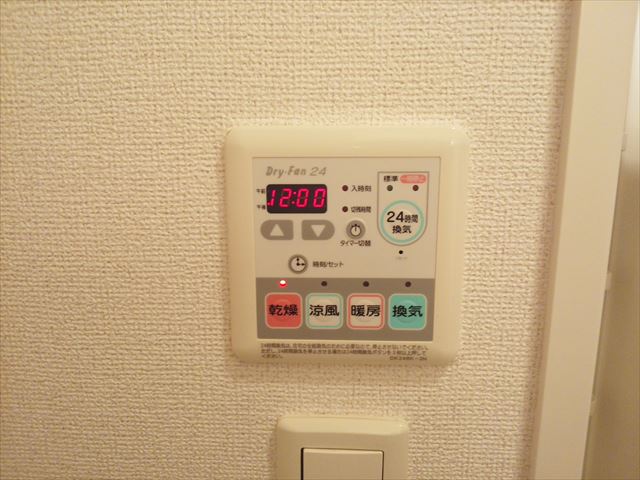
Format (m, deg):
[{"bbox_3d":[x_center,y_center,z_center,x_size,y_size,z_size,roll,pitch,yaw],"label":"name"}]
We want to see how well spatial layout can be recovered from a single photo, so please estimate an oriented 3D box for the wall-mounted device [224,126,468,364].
[{"bbox_3d":[0.012,0.005,0.242,0.116,0.119,0.013,0,11,2],"label":"wall-mounted device"}]

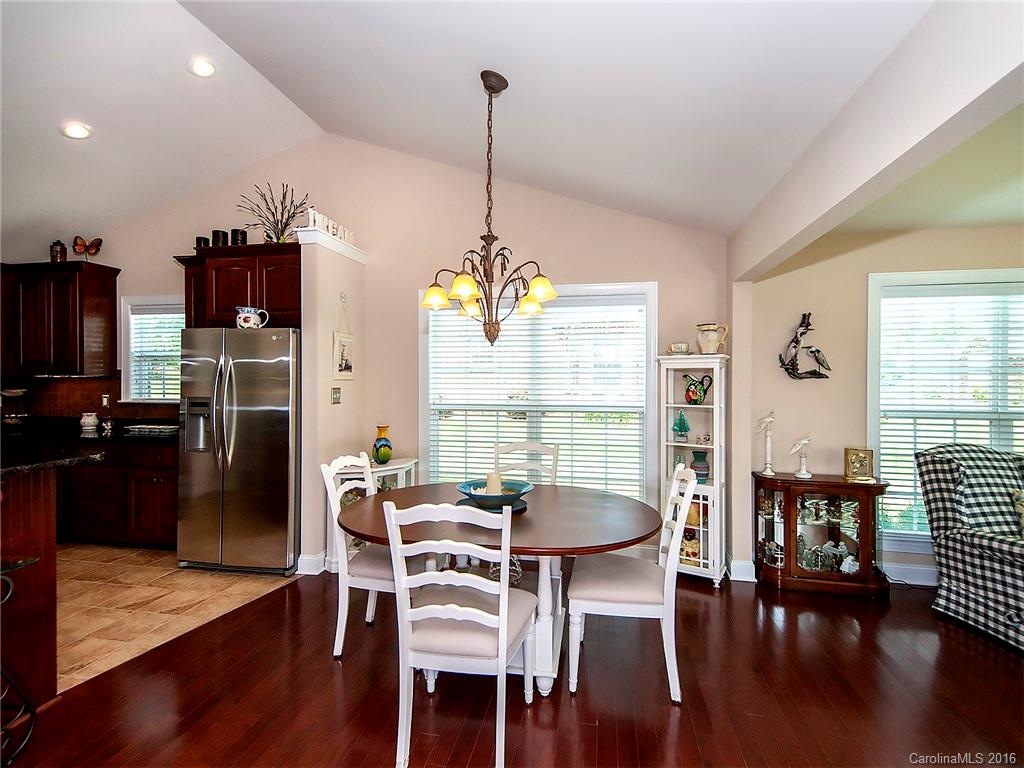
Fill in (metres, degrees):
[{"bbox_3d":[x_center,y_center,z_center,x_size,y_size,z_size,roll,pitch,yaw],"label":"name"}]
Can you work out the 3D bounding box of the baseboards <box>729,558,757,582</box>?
[{"bbox_3d":[1.593,1.288,3.254,0.175,0.145,0.030,0,1,11],"label":"baseboards"}]

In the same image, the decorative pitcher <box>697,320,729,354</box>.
[{"bbox_3d":[1.406,-0.313,3.313,0.215,0.230,0.155,0,0,23],"label":"decorative pitcher"}]

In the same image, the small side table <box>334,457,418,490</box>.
[{"bbox_3d":[-1.051,0.991,3.613,0.760,0.745,0.330,0,0,-34],"label":"small side table"}]

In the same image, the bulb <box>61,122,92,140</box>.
[{"bbox_3d":[-3.013,-1.756,3.278,0.190,0.030,0.190,-17,-3,11],"label":"bulb"}]

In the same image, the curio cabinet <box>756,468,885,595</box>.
[{"bbox_3d":[2.076,1.002,3.181,0.790,0.720,0.275,0,1,11],"label":"curio cabinet"}]

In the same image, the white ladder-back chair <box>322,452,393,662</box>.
[{"bbox_3d":[-0.650,0.881,2.500,0.570,0.980,0.480,0,0,9],"label":"white ladder-back chair"}]

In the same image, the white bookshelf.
[{"bbox_3d":[1.266,0.582,3.308,0.420,1.555,0.265,0,1,30],"label":"white bookshelf"}]

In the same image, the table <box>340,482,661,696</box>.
[{"bbox_3d":[-0.060,0.994,2.350,1.540,0.760,1.110,0,0,5],"label":"table"}]

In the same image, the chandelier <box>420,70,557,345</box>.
[{"bbox_3d":[-0.118,-0.890,2.398,0.680,1.384,0.680,0,1,11],"label":"chandelier"}]

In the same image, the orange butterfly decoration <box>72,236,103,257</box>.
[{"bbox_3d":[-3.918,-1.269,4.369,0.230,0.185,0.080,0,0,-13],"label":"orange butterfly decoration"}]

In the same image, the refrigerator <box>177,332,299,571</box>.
[{"bbox_3d":[-1.932,0.477,3.734,0.910,1.765,0.820,0,0,11],"label":"refrigerator"}]

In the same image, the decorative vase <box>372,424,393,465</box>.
[{"bbox_3d":[-1.002,0.462,3.696,0.153,0.310,0.153,0,0,11],"label":"decorative vase"}]

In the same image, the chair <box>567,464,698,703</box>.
[{"bbox_3d":[0.547,0.890,2.223,0.565,0.970,0.460,0,1,11],"label":"chair"}]

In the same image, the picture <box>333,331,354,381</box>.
[{"bbox_3d":[-1.305,-0.209,3.693,0.020,0.365,0.300,0,0,11],"label":"picture"}]

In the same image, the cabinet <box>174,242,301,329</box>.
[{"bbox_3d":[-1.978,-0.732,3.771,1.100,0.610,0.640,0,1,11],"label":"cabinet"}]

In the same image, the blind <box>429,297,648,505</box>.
[{"bbox_3d":[0.164,0.195,3.794,1.750,1.740,0.060,0,0,11],"label":"blind"}]

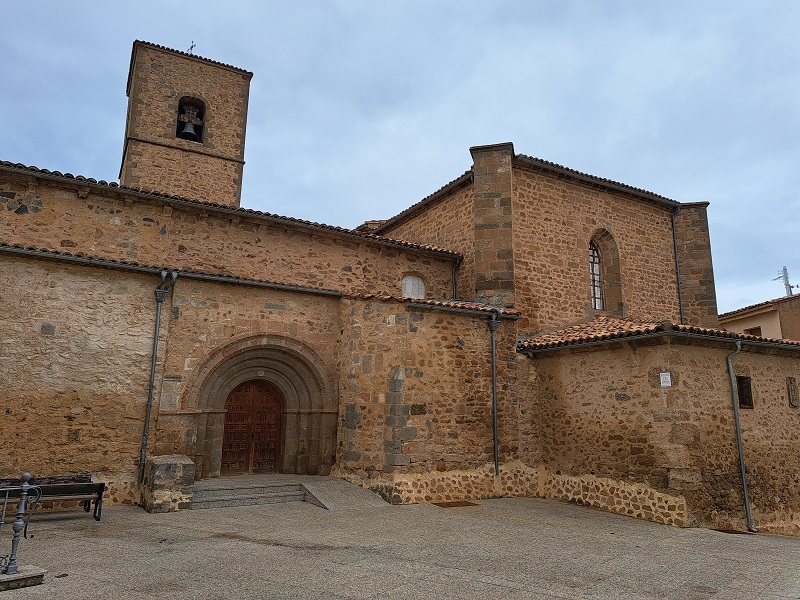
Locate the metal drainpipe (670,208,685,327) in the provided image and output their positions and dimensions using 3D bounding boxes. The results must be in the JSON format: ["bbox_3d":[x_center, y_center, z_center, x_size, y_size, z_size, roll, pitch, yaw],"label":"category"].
[{"bbox_3d":[10.094,-1.185,20.078,0.140,4.200,0.200,7,-13,-29],"label":"metal drainpipe"}]

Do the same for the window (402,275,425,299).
[{"bbox_3d":[0.382,-0.296,17.209,0.820,0.970,0.250,8,-14,-32],"label":"window"}]

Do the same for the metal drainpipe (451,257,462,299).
[{"bbox_3d":[1.779,-0.694,17.876,0.140,1.500,0.320,8,-14,-32],"label":"metal drainpipe"}]

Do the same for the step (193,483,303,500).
[{"bbox_3d":[-3.178,4.076,11.692,2.350,0.190,0.400,8,-14,-32],"label":"step"}]

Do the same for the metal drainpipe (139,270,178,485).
[{"bbox_3d":[-5.420,1.671,12.392,0.420,4.750,0.330,8,-14,-32],"label":"metal drainpipe"}]

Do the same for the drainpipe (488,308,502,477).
[{"bbox_3d":[2.353,2.237,13.654,0.270,4.050,0.260,1,-12,0],"label":"drainpipe"}]

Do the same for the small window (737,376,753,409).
[{"bbox_3d":[7.534,2.042,12.196,0.540,0.680,0.200,7,-13,-28],"label":"small window"}]

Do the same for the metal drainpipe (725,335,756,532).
[{"bbox_3d":[7.184,2.812,11.589,0.130,3.920,0.320,7,-13,-28],"label":"metal drainpipe"}]

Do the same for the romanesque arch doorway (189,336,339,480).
[{"bbox_3d":[-3.488,2.638,14.061,3.850,3.480,0.750,8,-14,-32],"label":"romanesque arch doorway"}]

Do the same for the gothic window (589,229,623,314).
[{"bbox_3d":[6.620,-0.842,18.465,1.550,3.100,0.500,7,-13,-29],"label":"gothic window"}]

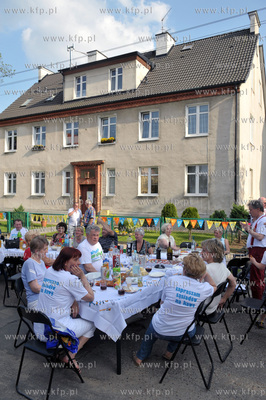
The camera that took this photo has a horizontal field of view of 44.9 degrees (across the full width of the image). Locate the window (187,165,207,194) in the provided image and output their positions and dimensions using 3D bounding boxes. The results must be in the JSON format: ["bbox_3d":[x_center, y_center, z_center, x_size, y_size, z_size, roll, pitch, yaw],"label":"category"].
[{"bbox_3d":[3.183,-0.958,15.921,1.136,1.527,0.150,1,0,28],"label":"window"}]

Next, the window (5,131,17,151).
[{"bbox_3d":[-8.730,-4.242,23.212,1.215,1.631,0.180,1,0,28],"label":"window"}]

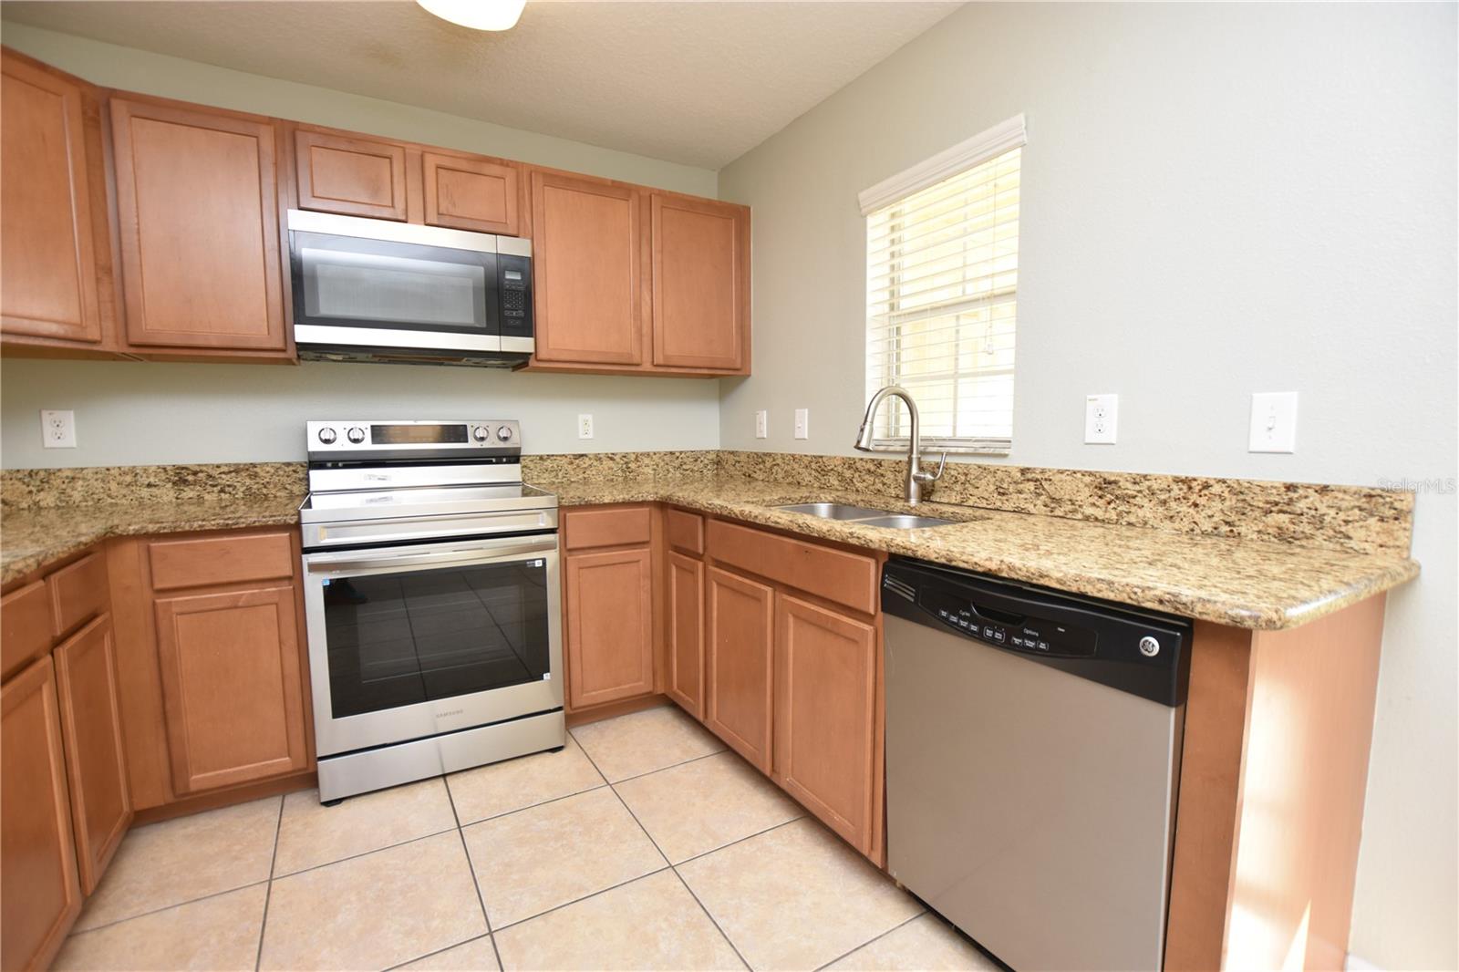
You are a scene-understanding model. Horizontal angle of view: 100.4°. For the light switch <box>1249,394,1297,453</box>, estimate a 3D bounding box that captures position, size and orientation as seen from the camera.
[{"bbox_3d":[1.136,-0.131,1.273,0.014,0.123,0.076,-3,6,-30],"label":"light switch"}]

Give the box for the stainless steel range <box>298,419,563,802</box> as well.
[{"bbox_3d":[-1.110,0.370,2.296,0.755,1.195,0.710,-3,6,-30],"label":"stainless steel range"}]

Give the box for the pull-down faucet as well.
[{"bbox_3d":[0.546,-0.126,1.924,0.265,0.378,0.150,-3,6,-30],"label":"pull-down faucet"}]

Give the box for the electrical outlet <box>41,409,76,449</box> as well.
[{"bbox_3d":[-2.223,-0.187,2.014,0.077,0.123,0.010,-3,6,-30],"label":"electrical outlet"}]

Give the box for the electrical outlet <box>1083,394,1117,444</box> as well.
[{"bbox_3d":[0.963,-0.172,1.579,0.010,0.123,0.077,-3,6,-30],"label":"electrical outlet"}]

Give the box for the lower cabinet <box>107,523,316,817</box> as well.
[{"bbox_3d":[-1.661,0.523,2.059,0.445,0.830,0.600,-3,6,-30],"label":"lower cabinet"}]

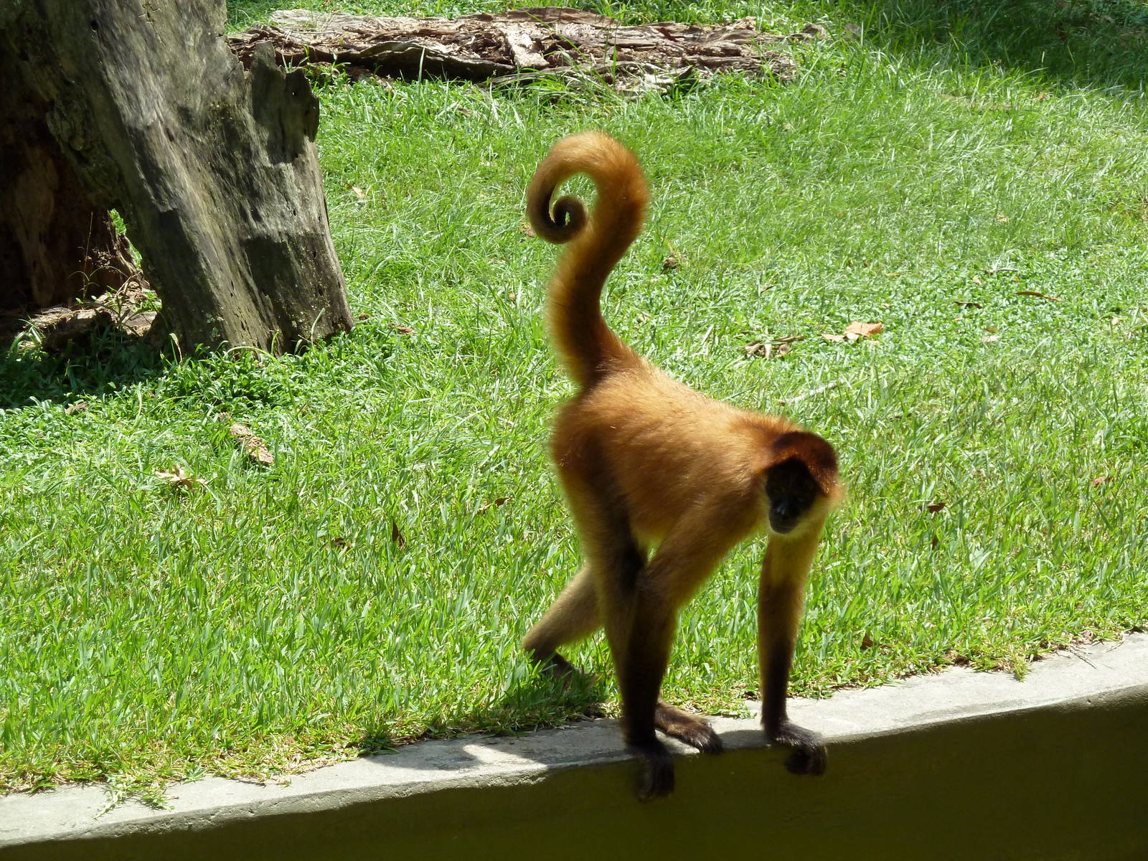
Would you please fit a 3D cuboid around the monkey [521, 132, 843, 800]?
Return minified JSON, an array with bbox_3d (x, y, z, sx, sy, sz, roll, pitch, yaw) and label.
[{"bbox_3d":[0.118,0.045,5.619,0.520,0.820,0.270,13,21,36],"label":"monkey"}]

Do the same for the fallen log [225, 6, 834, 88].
[{"bbox_3d":[-0.110,-0.869,9.668,1.400,0.140,0.320,0,17,0],"label":"fallen log"}]

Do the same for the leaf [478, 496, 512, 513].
[{"bbox_3d":[-0.123,0.114,6.555,0.050,0.020,0.035,0,17,0],"label":"leaf"}]

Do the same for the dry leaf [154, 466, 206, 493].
[{"bbox_3d":[-0.619,0.077,6.678,0.078,0.025,0.060,0,17,0],"label":"dry leaf"}]

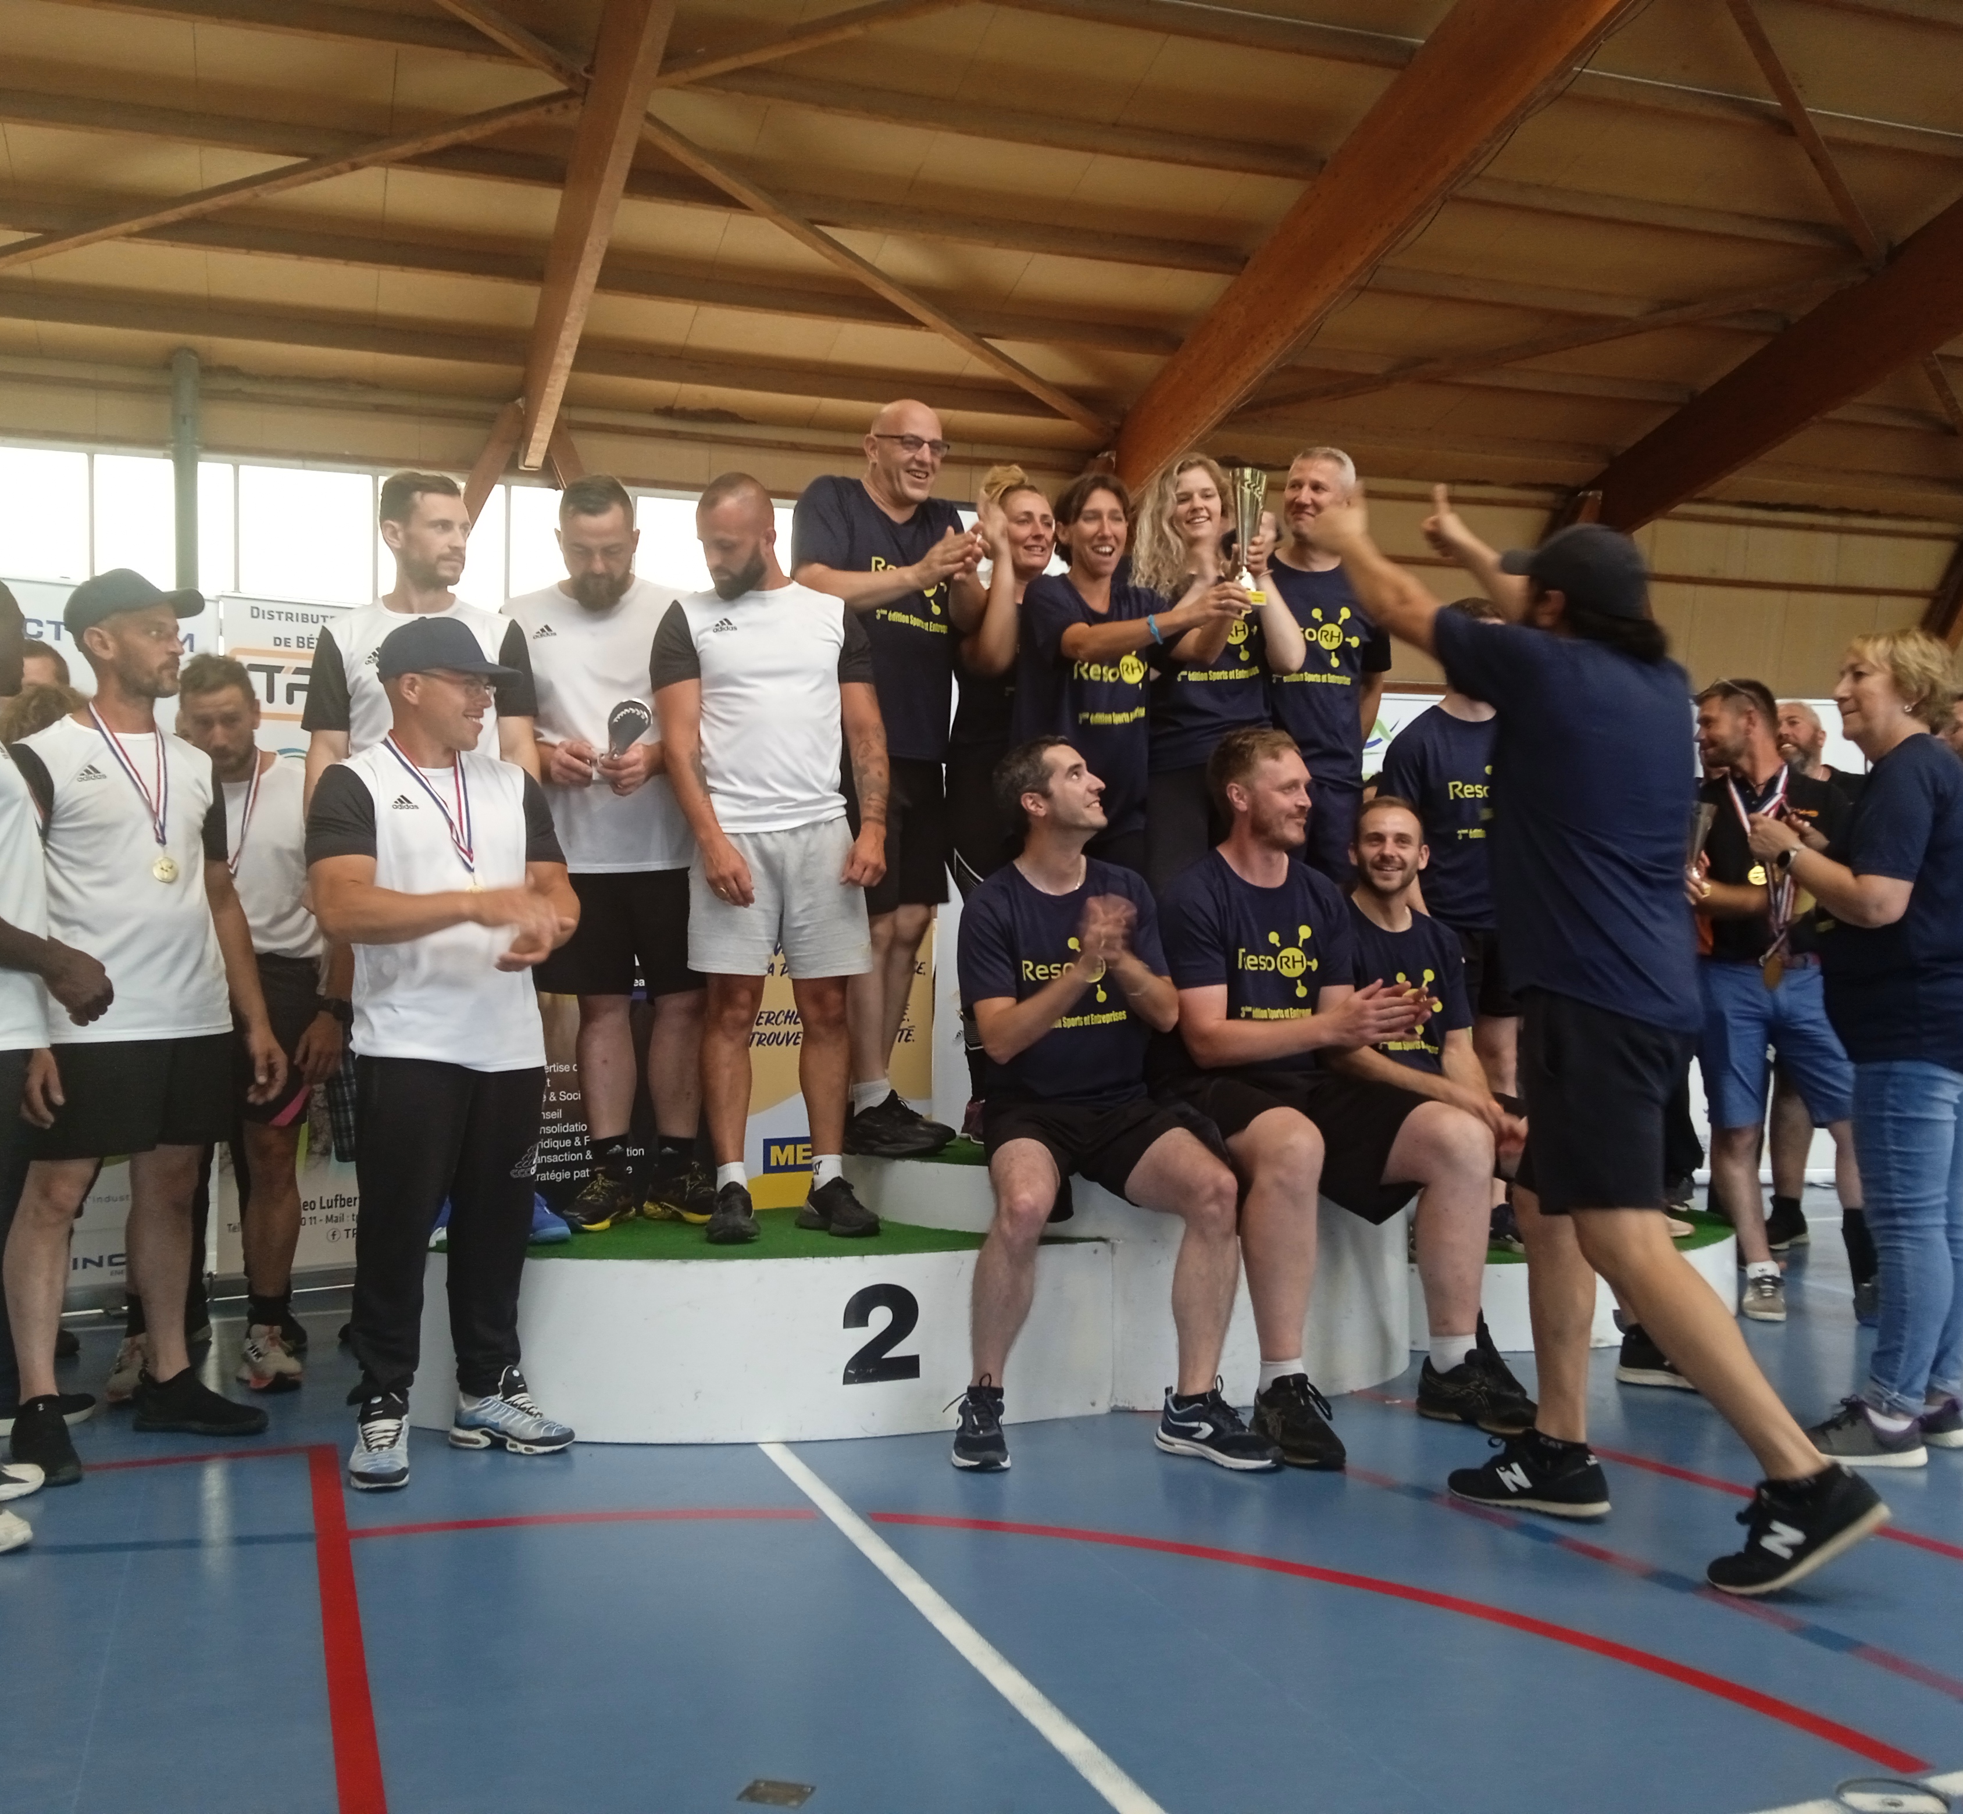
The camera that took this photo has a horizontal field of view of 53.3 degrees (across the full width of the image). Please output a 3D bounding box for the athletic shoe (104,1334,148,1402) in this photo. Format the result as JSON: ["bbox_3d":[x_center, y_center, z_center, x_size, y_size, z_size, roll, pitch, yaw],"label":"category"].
[{"bbox_3d":[-1.942,1.062,4.558,0.110,0.120,0.290,0,-1,-7],"label":"athletic shoe"}]

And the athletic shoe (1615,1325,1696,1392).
[{"bbox_3d":[1.612,1.029,4.460,0.295,0.125,0.110,-1,-1,33],"label":"athletic shoe"}]

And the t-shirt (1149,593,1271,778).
[{"bbox_3d":[0.583,-0.579,4.930,0.420,0.520,0.270,0,-1,6],"label":"t-shirt"}]

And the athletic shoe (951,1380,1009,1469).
[{"bbox_3d":[0.002,1.060,4.020,0.110,0.115,0.285,0,-1,2],"label":"athletic shoe"}]

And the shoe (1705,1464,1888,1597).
[{"bbox_3d":[1.245,0.951,3.016,0.285,0.130,0.105,-33,-11,16],"label":"shoe"}]

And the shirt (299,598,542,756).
[{"bbox_3d":[-1.310,-0.370,4.550,0.540,0.700,0.280,0,-1,-16],"label":"shirt"}]

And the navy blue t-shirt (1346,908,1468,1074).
[{"bbox_3d":[1.016,0.205,4.880,0.460,0.480,0.280,-3,8,-16],"label":"navy blue t-shirt"}]

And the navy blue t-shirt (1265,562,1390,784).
[{"bbox_3d":[0.885,-0.640,5.280,0.480,0.650,0.280,0,-1,-20],"label":"navy blue t-shirt"}]

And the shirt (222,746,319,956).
[{"bbox_3d":[-1.801,-0.126,4.750,0.440,0.530,0.270,0,-1,-7],"label":"shirt"}]

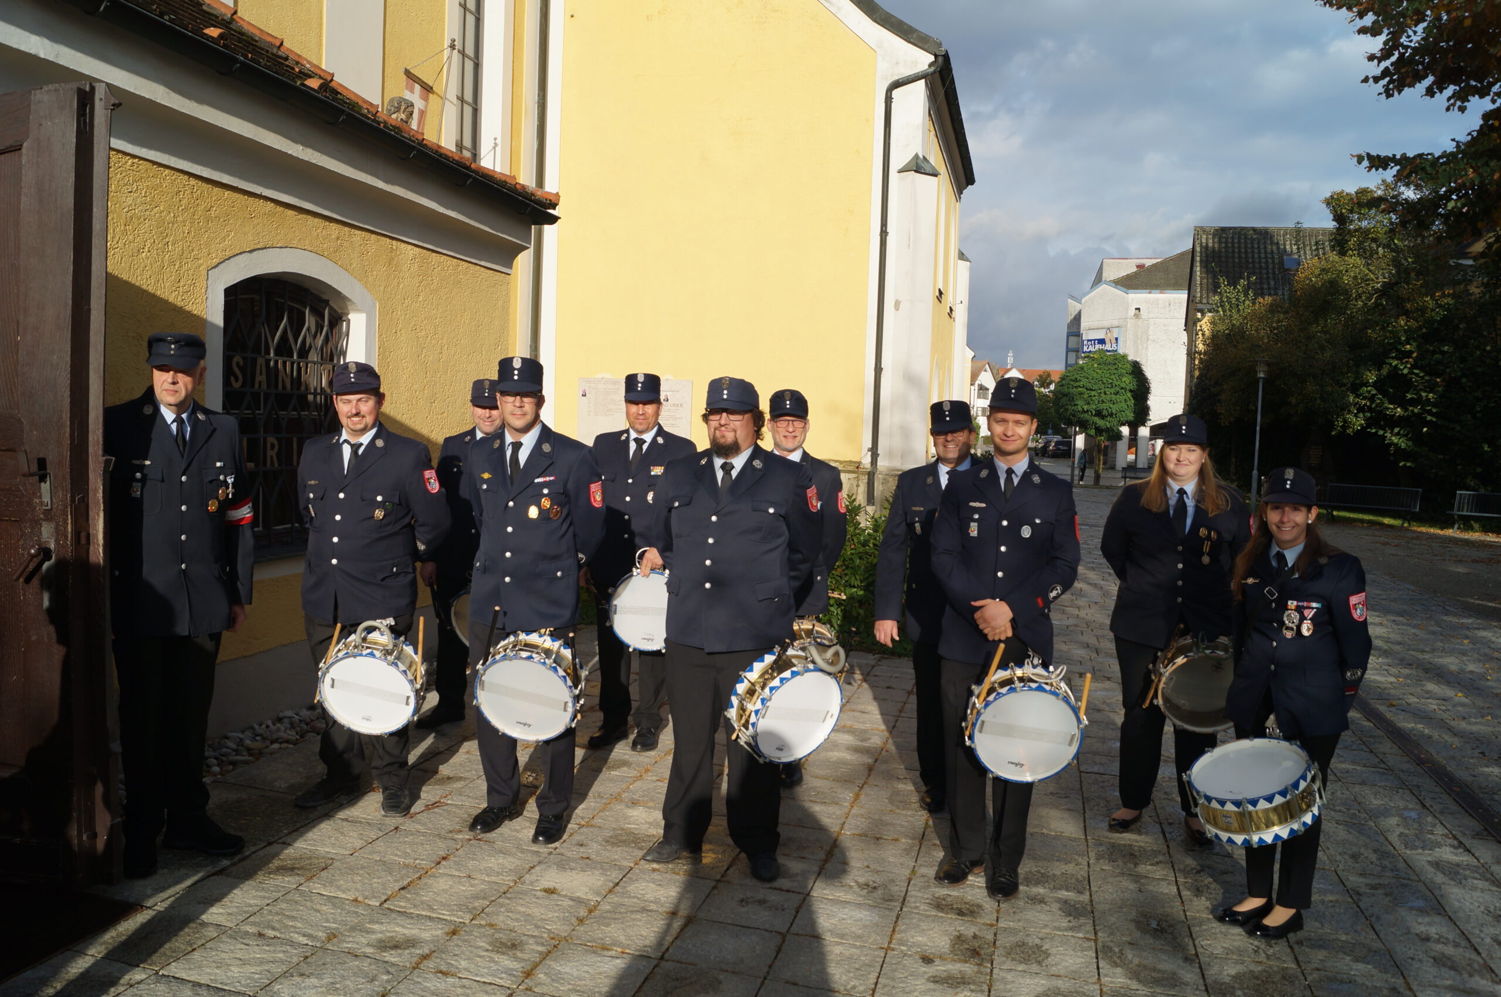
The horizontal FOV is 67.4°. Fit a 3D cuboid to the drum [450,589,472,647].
[{"bbox_3d":[-1.349,0.591,5.853,0.380,0.380,0.165,0,25,-2],"label":"drum"}]

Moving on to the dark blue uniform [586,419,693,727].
[{"bbox_3d":[-0.540,0.411,5.723,0.540,1.566,0.340,3,3,10],"label":"dark blue uniform"}]

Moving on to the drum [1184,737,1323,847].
[{"bbox_3d":[1.673,0.967,3.736,0.380,0.165,0.380,-21,12,0],"label":"drum"}]

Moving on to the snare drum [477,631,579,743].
[{"bbox_3d":[-0.836,0.721,4.304,0.385,0.385,0.170,0,25,10],"label":"snare drum"}]

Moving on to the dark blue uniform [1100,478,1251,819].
[{"bbox_3d":[1.812,0.652,4.844,0.600,1.430,0.360,3,3,20],"label":"dark blue uniform"}]

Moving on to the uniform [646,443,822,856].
[{"bbox_3d":[-0.057,0.581,4.219,0.630,1.530,0.430,3,3,13],"label":"uniform"}]

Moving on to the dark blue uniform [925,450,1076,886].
[{"bbox_3d":[0.926,0.601,4.104,0.540,1.499,0.360,3,4,12],"label":"dark blue uniform"}]

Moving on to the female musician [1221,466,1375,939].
[{"bbox_3d":[1.892,0.699,3.941,0.380,1.630,0.500,-1,5,-45],"label":"female musician"}]

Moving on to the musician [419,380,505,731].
[{"bbox_3d":[-1.470,0.284,6.103,0.600,1.820,0.420,2,3,-5],"label":"musician"}]

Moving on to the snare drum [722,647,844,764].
[{"bbox_3d":[0.133,0.751,4.083,0.395,0.395,0.175,-15,30,-29],"label":"snare drum"}]

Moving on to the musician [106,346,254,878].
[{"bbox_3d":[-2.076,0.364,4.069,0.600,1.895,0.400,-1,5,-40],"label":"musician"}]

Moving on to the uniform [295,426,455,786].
[{"bbox_3d":[-1.594,0.459,4.696,0.620,1.550,0.420,3,4,12],"label":"uniform"}]

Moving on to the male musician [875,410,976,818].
[{"bbox_3d":[0.846,0.470,5.023,0.570,1.820,0.400,3,4,17],"label":"male musician"}]

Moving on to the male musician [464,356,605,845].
[{"bbox_3d":[-0.867,0.400,4.481,0.570,1.875,0.400,3,4,17],"label":"male musician"}]

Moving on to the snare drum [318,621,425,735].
[{"bbox_3d":[-1.467,0.723,4.392,0.380,0.380,0.165,0,25,1],"label":"snare drum"}]

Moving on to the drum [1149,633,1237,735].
[{"bbox_3d":[1.919,0.785,4.767,0.395,0.395,0.175,4,23,8],"label":"drum"}]

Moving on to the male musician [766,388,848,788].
[{"bbox_3d":[0.188,0.412,5.225,0.560,1.835,0.400,3,4,15],"label":"male musician"}]

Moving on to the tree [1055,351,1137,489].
[{"bbox_3d":[15.967,-3.718,52.000,3.800,6.200,3.800,2,3,0],"label":"tree"}]

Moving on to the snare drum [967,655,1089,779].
[{"bbox_3d":[0.981,0.811,4.049,0.395,0.395,0.175,1,21,2],"label":"snare drum"}]

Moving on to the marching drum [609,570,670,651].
[{"bbox_3d":[-0.485,0.536,5.408,0.385,0.385,0.170,0,-1,-2],"label":"marching drum"}]

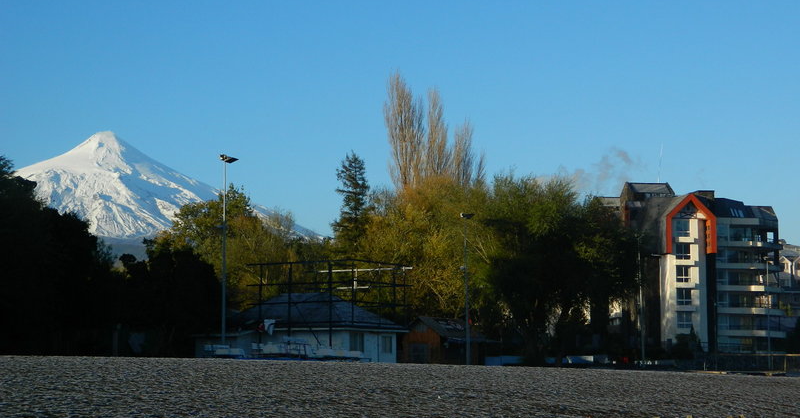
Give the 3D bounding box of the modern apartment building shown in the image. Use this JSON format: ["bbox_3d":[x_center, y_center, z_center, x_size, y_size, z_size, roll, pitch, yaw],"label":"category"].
[{"bbox_3d":[35.613,7.337,193.000,17.600,20.000,17.000,0,-6,0],"label":"modern apartment building"}]

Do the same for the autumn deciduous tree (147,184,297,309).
[{"bbox_3d":[-15.317,5.407,142.848,13.200,15.700,12.500,0,-6,0],"label":"autumn deciduous tree"}]

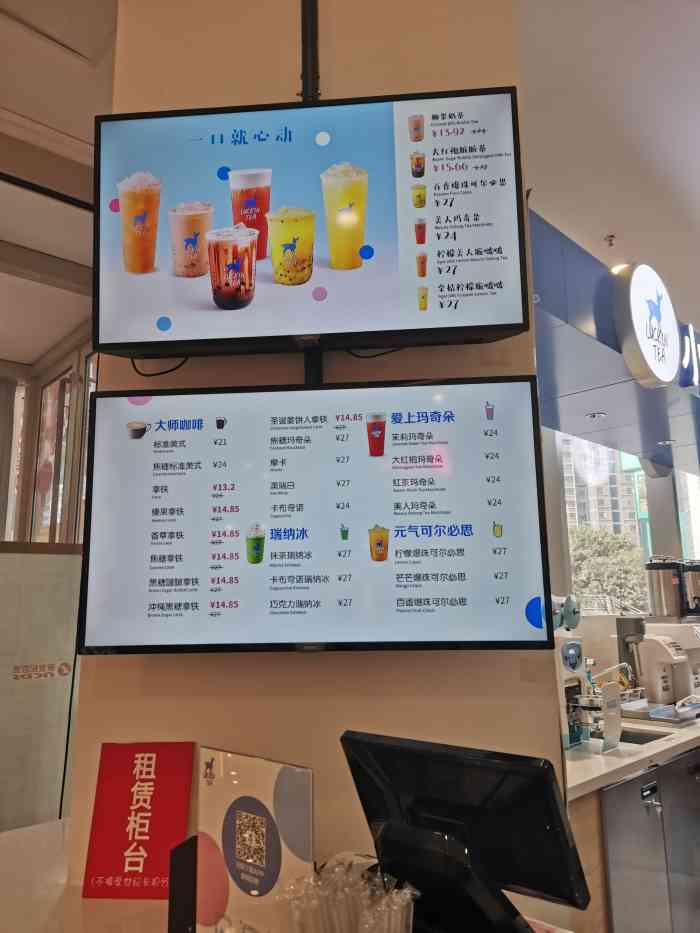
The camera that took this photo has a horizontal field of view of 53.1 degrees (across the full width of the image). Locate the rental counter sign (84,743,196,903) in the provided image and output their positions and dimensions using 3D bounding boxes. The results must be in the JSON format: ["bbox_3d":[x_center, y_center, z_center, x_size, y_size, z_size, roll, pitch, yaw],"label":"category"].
[{"bbox_3d":[-0.446,0.751,1.499,0.210,0.297,0.008,-2,-24,5],"label":"rental counter sign"}]

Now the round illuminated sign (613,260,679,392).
[{"bbox_3d":[1.530,-0.722,3.604,0.610,0.610,0.100,10,-15,-44],"label":"round illuminated sign"}]

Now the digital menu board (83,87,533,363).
[{"bbox_3d":[-0.102,-0.557,1.630,0.978,0.564,0.080,-2,-6,4],"label":"digital menu board"}]

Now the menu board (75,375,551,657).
[{"bbox_3d":[-0.082,0.106,1.518,0.976,0.565,0.070,-2,-10,4],"label":"menu board"}]

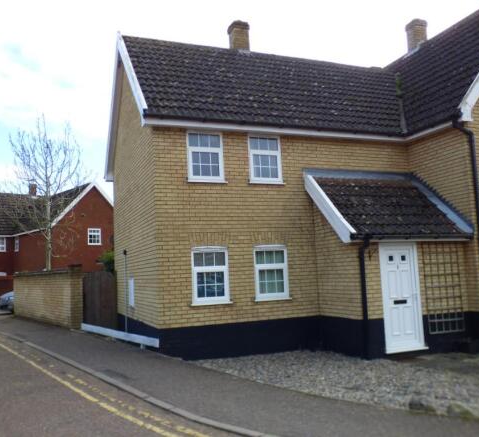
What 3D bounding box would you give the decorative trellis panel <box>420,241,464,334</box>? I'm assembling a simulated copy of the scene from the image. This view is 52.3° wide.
[{"bbox_3d":[4.084,1.359,9.720,0.910,1.800,0.040,0,-7,-21],"label":"decorative trellis panel"}]

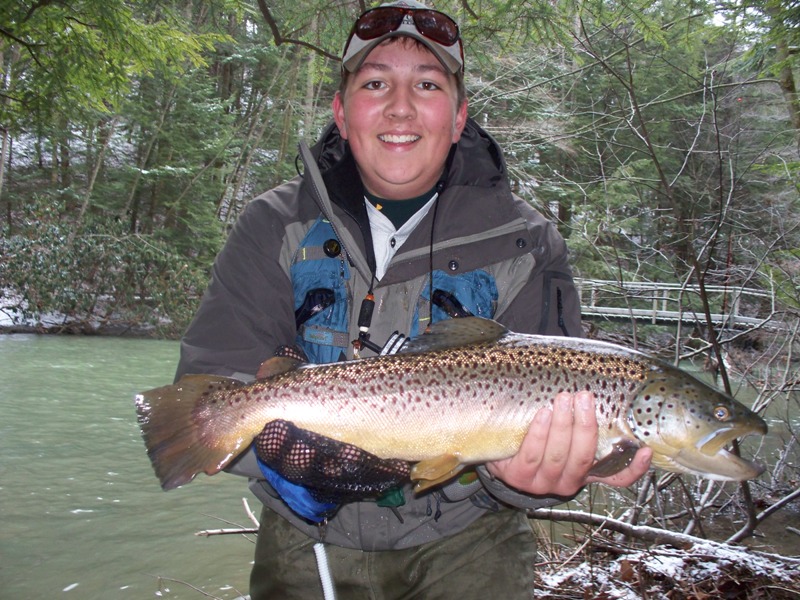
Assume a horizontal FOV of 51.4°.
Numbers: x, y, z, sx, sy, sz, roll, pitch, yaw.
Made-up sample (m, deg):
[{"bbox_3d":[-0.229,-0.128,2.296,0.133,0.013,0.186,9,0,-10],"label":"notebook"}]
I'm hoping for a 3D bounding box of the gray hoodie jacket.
[{"bbox_3d":[-0.028,0.035,1.070,0.550,0.590,0.450,1,1,-2],"label":"gray hoodie jacket"}]

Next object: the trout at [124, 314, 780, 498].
[{"bbox_3d":[0.043,0.101,0.790,0.600,0.165,0.100,1,-5,7],"label":"trout"}]

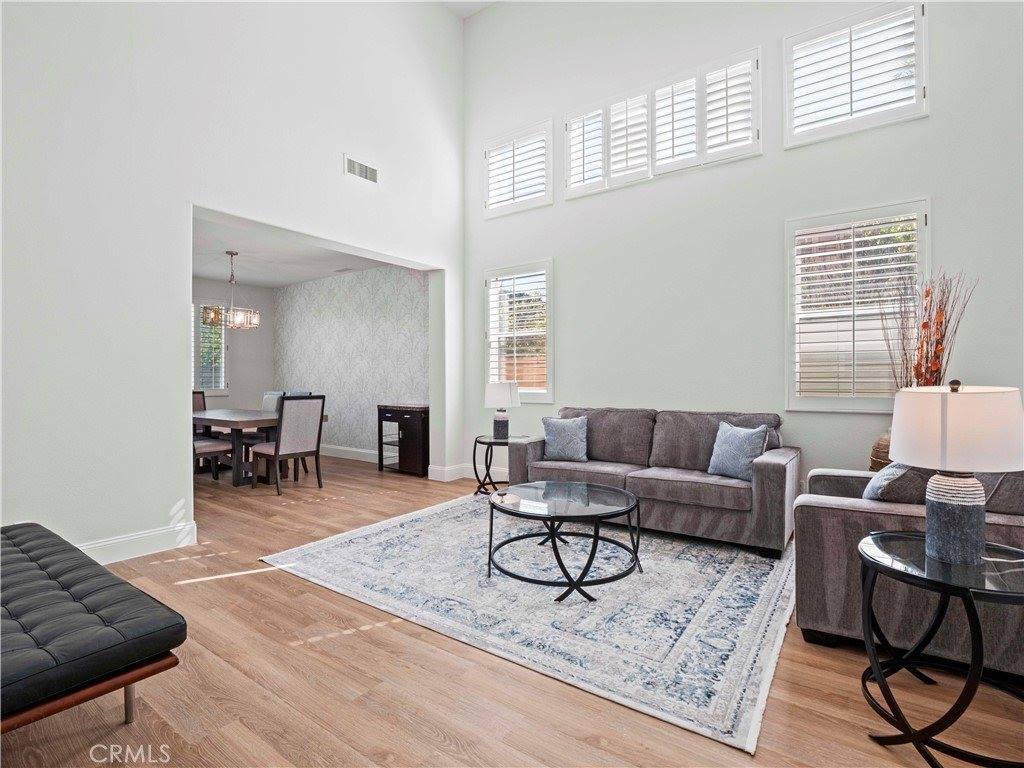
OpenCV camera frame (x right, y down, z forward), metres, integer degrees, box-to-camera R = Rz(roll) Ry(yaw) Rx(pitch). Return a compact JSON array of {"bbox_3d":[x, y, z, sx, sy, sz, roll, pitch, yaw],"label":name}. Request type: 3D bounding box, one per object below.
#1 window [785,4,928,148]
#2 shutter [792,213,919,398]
[{"bbox_3d":[2.567,-2.334,3.574,0.877,0.902,0.090,0,1,35],"label":"window"},{"bbox_3d":[2.575,-0.553,3.591,0.768,1.344,0.060,0,1,35],"label":"shutter"}]

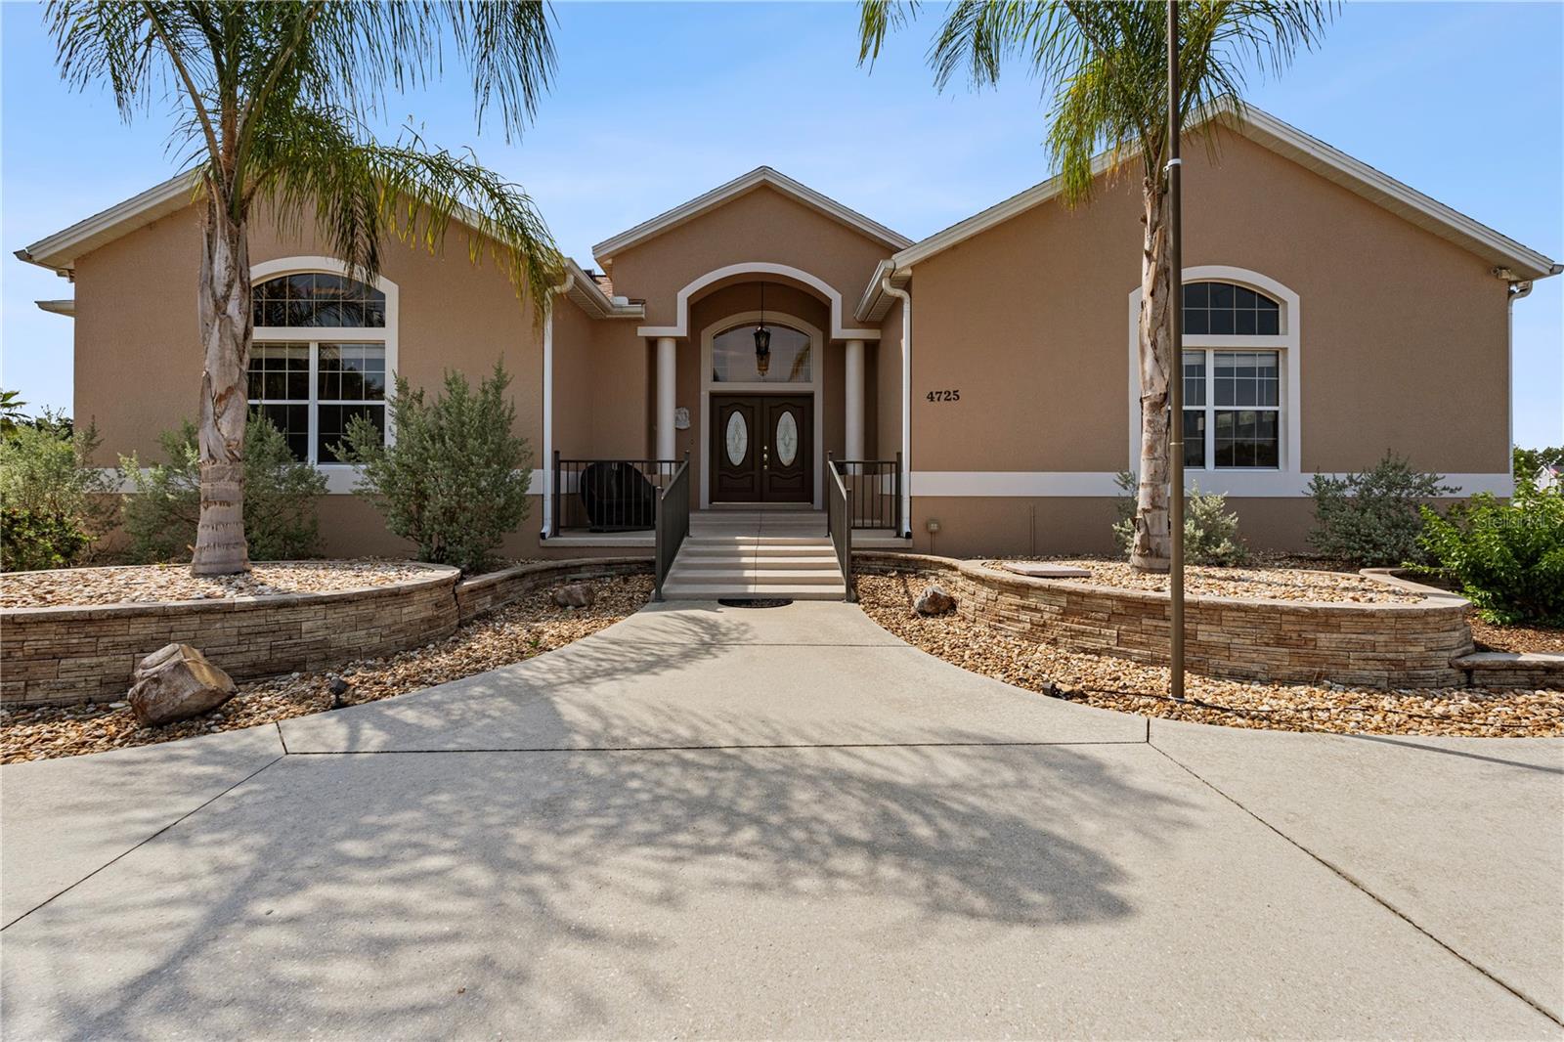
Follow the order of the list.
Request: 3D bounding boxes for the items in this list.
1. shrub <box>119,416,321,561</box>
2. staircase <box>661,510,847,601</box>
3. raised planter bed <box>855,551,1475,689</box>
[{"bbox_3d":[-6.650,-0.380,8.400,2.100,1.750,1.900,0,3,-1],"label":"shrub"},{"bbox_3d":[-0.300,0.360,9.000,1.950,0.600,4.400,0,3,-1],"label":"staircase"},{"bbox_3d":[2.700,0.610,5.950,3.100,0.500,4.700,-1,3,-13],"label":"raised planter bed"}]

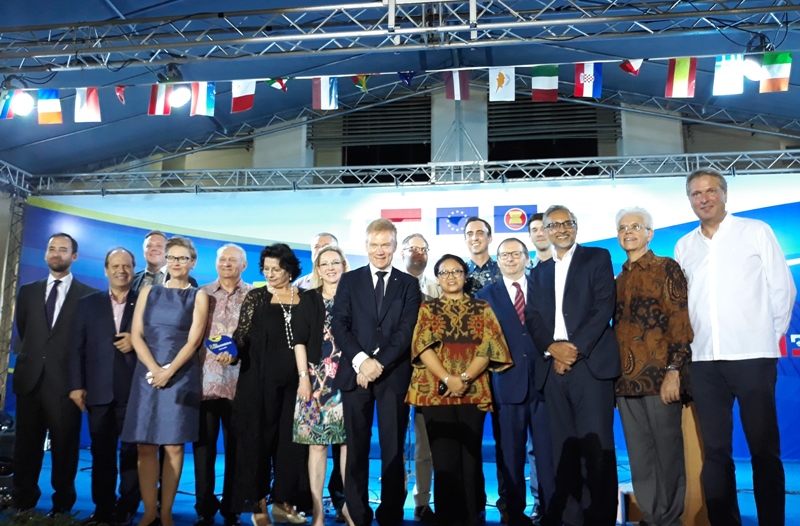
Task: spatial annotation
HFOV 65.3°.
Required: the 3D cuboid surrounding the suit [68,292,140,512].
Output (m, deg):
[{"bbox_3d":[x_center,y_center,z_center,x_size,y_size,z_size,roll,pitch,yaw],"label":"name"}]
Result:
[{"bbox_3d":[-1.742,0.863,3.937,0.470,1.390,0.300,2,-10,-12],"label":"suit"}]

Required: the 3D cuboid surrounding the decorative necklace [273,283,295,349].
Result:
[{"bbox_3d":[-0.719,0.308,3.807,0.130,0.370,0.130,3,-10,-18],"label":"decorative necklace"}]

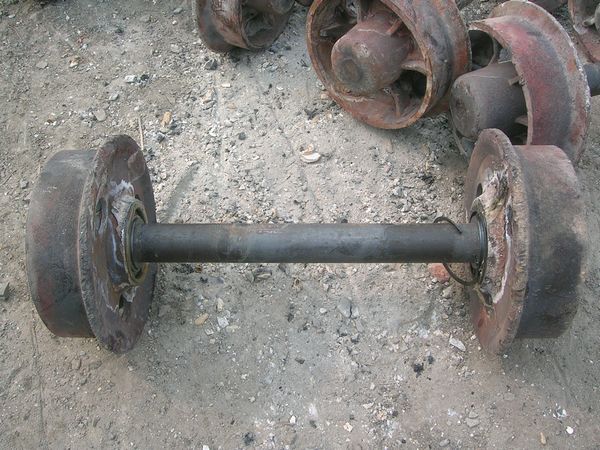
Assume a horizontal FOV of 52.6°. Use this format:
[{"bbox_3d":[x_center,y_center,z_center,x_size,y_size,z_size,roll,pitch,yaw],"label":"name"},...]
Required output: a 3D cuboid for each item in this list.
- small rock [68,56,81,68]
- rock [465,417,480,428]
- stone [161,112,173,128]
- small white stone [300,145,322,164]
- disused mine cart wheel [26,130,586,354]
[{"bbox_3d":[-0.537,-0.386,1.445,0.020,0.013,0.018,0,60,3],"label":"small rock"},{"bbox_3d":[0.283,0.324,0.994,0.024,0.011,0.016,0,60,3],"label":"rock"},{"bbox_3d":[-0.295,-0.231,1.343,0.014,0.013,0.027,16,62,12],"label":"stone"},{"bbox_3d":[0.024,-0.148,1.278,0.041,0.017,0.034,0,60,3],"label":"small white stone"},{"bbox_3d":[0.007,0.029,0.987,0.805,0.354,0.354,0,60,3],"label":"disused mine cart wheel"}]

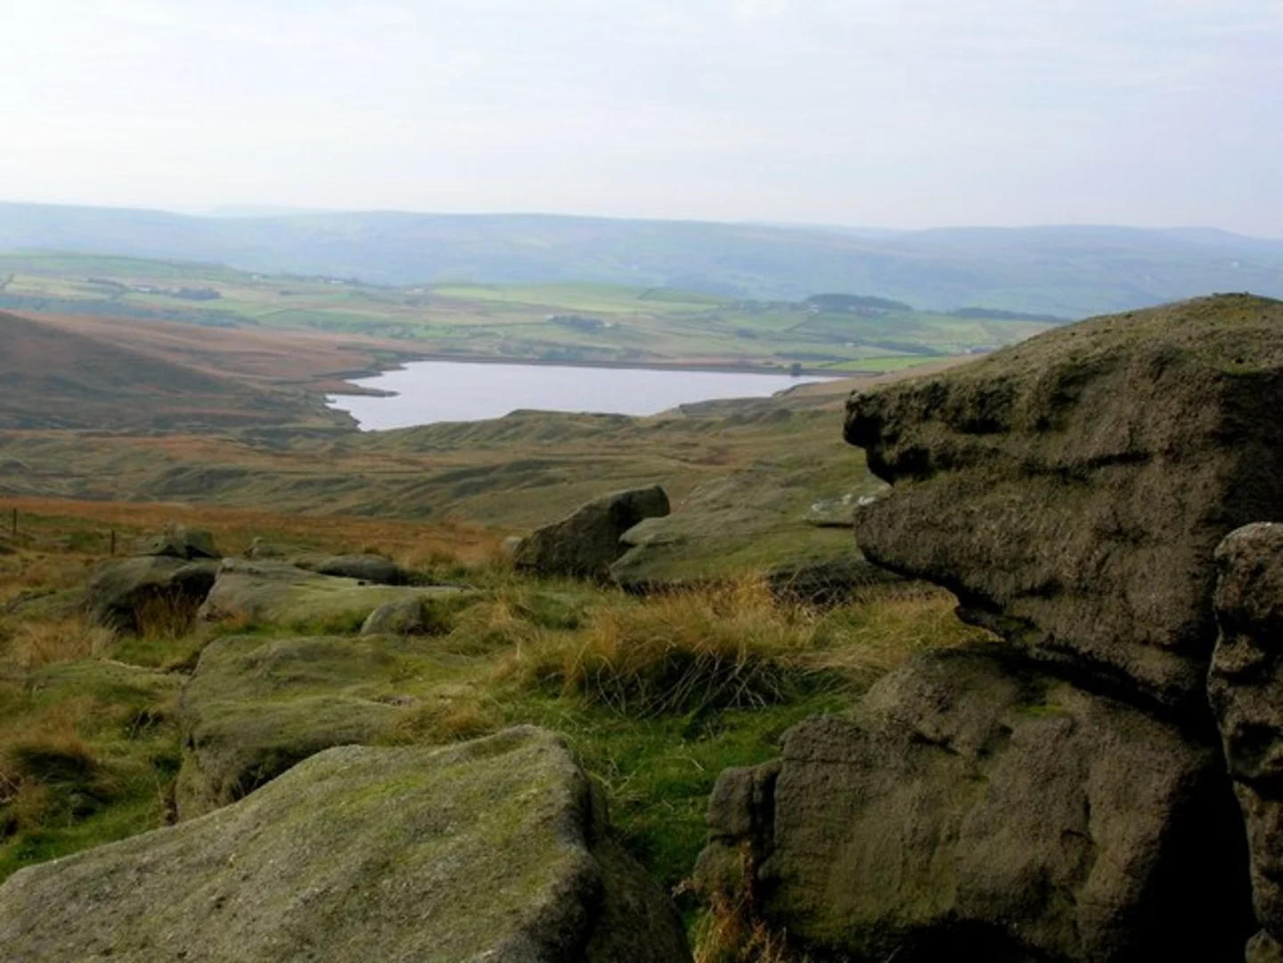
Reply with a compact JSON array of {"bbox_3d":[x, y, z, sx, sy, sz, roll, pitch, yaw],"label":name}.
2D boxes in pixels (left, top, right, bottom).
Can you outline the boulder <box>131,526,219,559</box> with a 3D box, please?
[{"bbox_3d":[-5.049,0.690,26.500,0.926,0.420,0.720,0,6,-11],"label":"boulder"}]

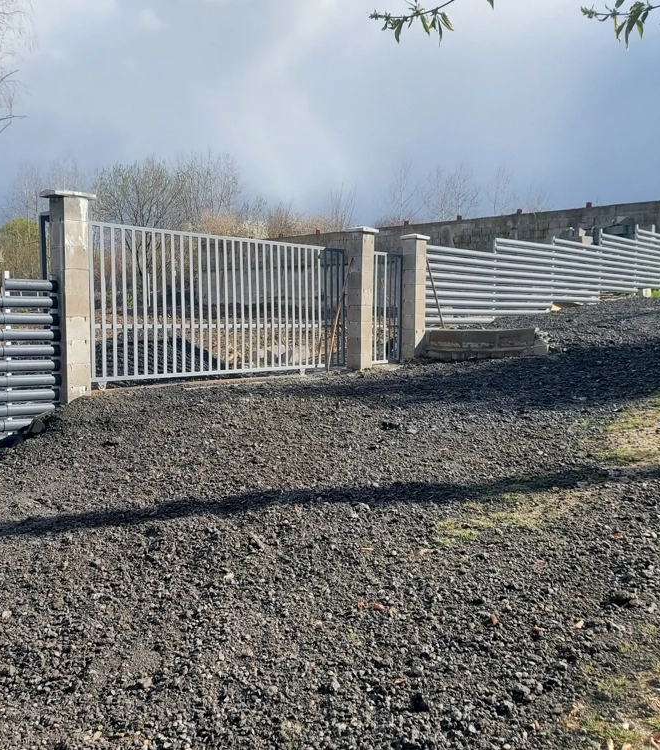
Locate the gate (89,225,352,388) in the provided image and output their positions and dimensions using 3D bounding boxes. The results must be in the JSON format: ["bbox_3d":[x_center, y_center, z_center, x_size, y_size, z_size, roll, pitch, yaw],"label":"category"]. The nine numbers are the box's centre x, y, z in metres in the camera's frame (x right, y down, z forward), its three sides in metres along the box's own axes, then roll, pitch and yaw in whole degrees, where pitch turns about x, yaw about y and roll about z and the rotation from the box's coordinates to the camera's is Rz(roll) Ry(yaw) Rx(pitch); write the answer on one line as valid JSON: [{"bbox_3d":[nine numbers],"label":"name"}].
[{"bbox_3d":[-1.164,-0.796,8.840,0.080,1.735,4.036,5,6,42],"label":"gate"}]

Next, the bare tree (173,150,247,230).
[{"bbox_3d":[-5.537,-7.089,33.253,3.280,6.358,3.280,1,5,0],"label":"bare tree"}]

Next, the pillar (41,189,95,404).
[{"bbox_3d":[-2.519,-0.729,7.036,0.360,2.004,0.360,5,6,42],"label":"pillar"}]

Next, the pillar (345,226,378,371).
[{"bbox_3d":[0.442,-1.054,10.227,0.330,1.973,0.330,5,6,42],"label":"pillar"}]

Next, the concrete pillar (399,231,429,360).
[{"bbox_3d":[1.305,-1.186,11.184,0.330,1.889,0.330,5,6,42],"label":"concrete pillar"}]

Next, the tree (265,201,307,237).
[{"bbox_3d":[-2.007,-5.982,33.159,1.950,3.996,1.950,1,5,0],"label":"tree"}]

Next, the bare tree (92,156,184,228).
[{"bbox_3d":[-6.918,-5.350,26.201,3.213,5.049,3.213,1,5,0],"label":"bare tree"}]

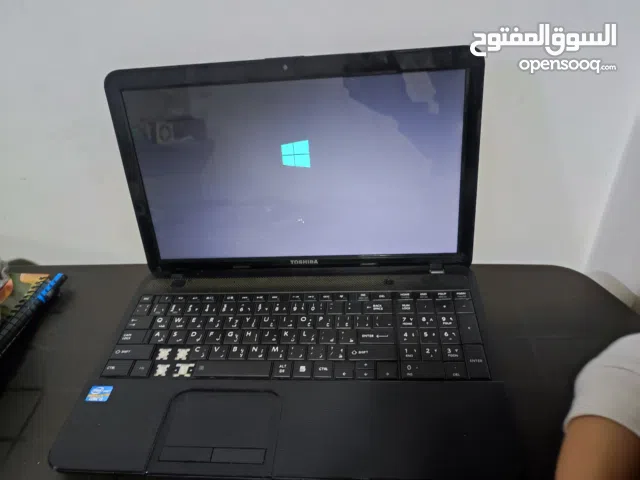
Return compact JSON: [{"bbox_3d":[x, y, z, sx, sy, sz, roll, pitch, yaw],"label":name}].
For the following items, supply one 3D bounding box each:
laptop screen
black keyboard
[{"bbox_3d":[-0.025,-0.069,0.496,0.346,0.196,0.010,-1,24,6],"label":"laptop screen"},{"bbox_3d":[-0.026,0.094,0.459,0.353,0.012,0.107,-1,38,6],"label":"black keyboard"}]

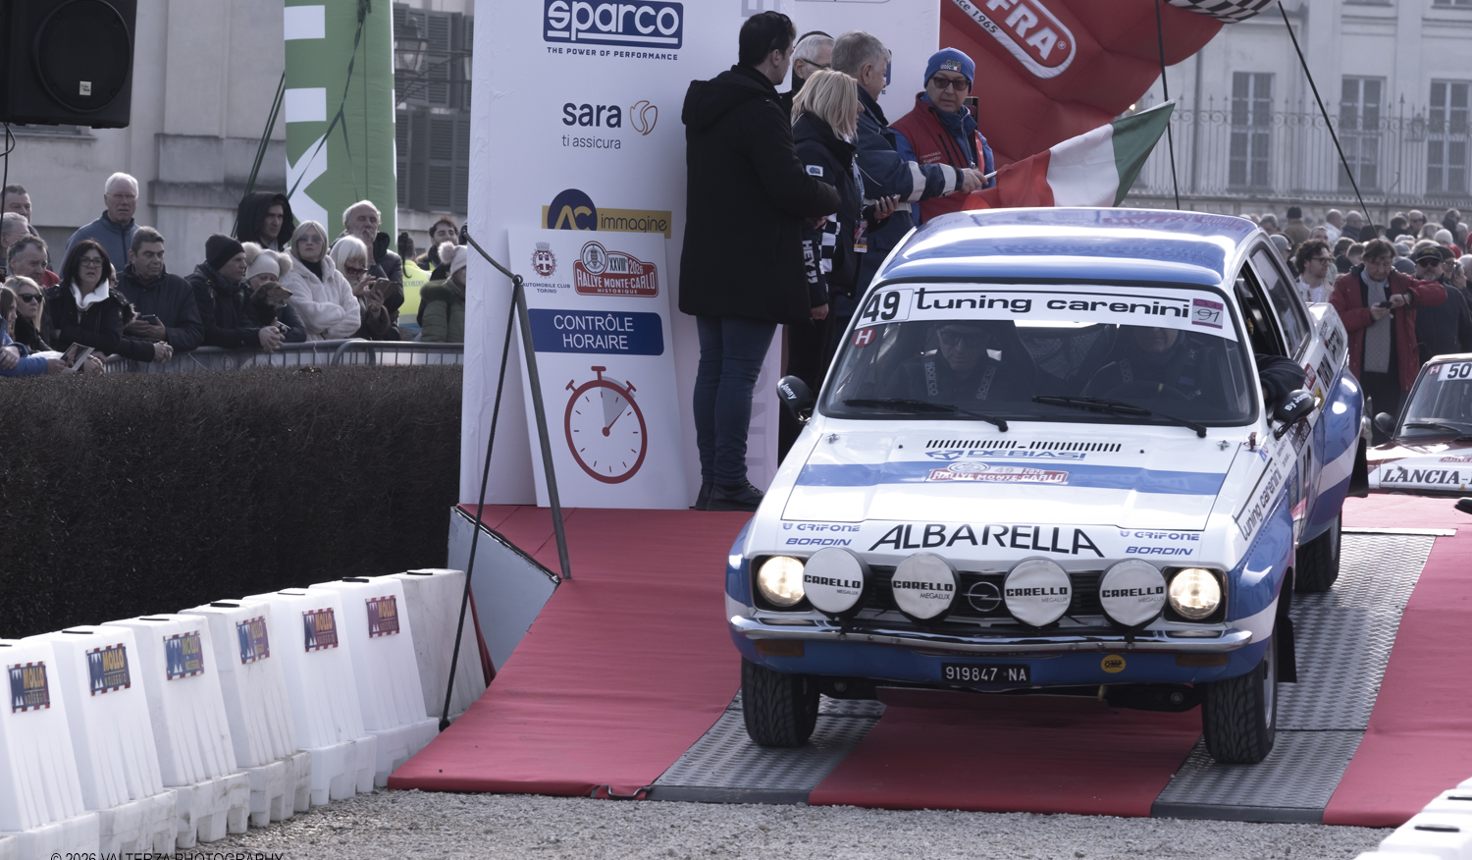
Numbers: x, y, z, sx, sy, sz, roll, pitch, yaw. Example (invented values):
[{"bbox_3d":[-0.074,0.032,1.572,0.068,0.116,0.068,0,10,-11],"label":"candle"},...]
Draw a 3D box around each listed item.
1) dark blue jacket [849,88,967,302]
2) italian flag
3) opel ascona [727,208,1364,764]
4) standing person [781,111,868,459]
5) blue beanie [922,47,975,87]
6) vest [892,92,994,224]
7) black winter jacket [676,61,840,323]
[{"bbox_3d":[0.571,-0.823,29.400,0.520,0.800,0.520,2,2,-13],"label":"dark blue jacket"},{"bbox_3d":[1.181,-0.908,29.500,0.780,0.560,0.280,2,2,-6],"label":"italian flag"},{"bbox_3d":[1.027,0.033,26.098,1.700,1.370,4.120,2,11,8],"label":"opel ascona"},{"bbox_3d":[0.329,-0.497,29.000,0.370,1.520,0.480,2,2,-12],"label":"standing person"},{"bbox_3d":[0.775,-1.312,30.000,0.200,0.170,0.230,2,2,-5],"label":"blue beanie"},{"bbox_3d":[0.750,-0.911,30.000,0.440,0.640,0.290,1,2,-34],"label":"vest"},{"bbox_3d":[0.082,-0.817,28.600,0.450,0.910,0.530,1,2,-20],"label":"black winter jacket"}]

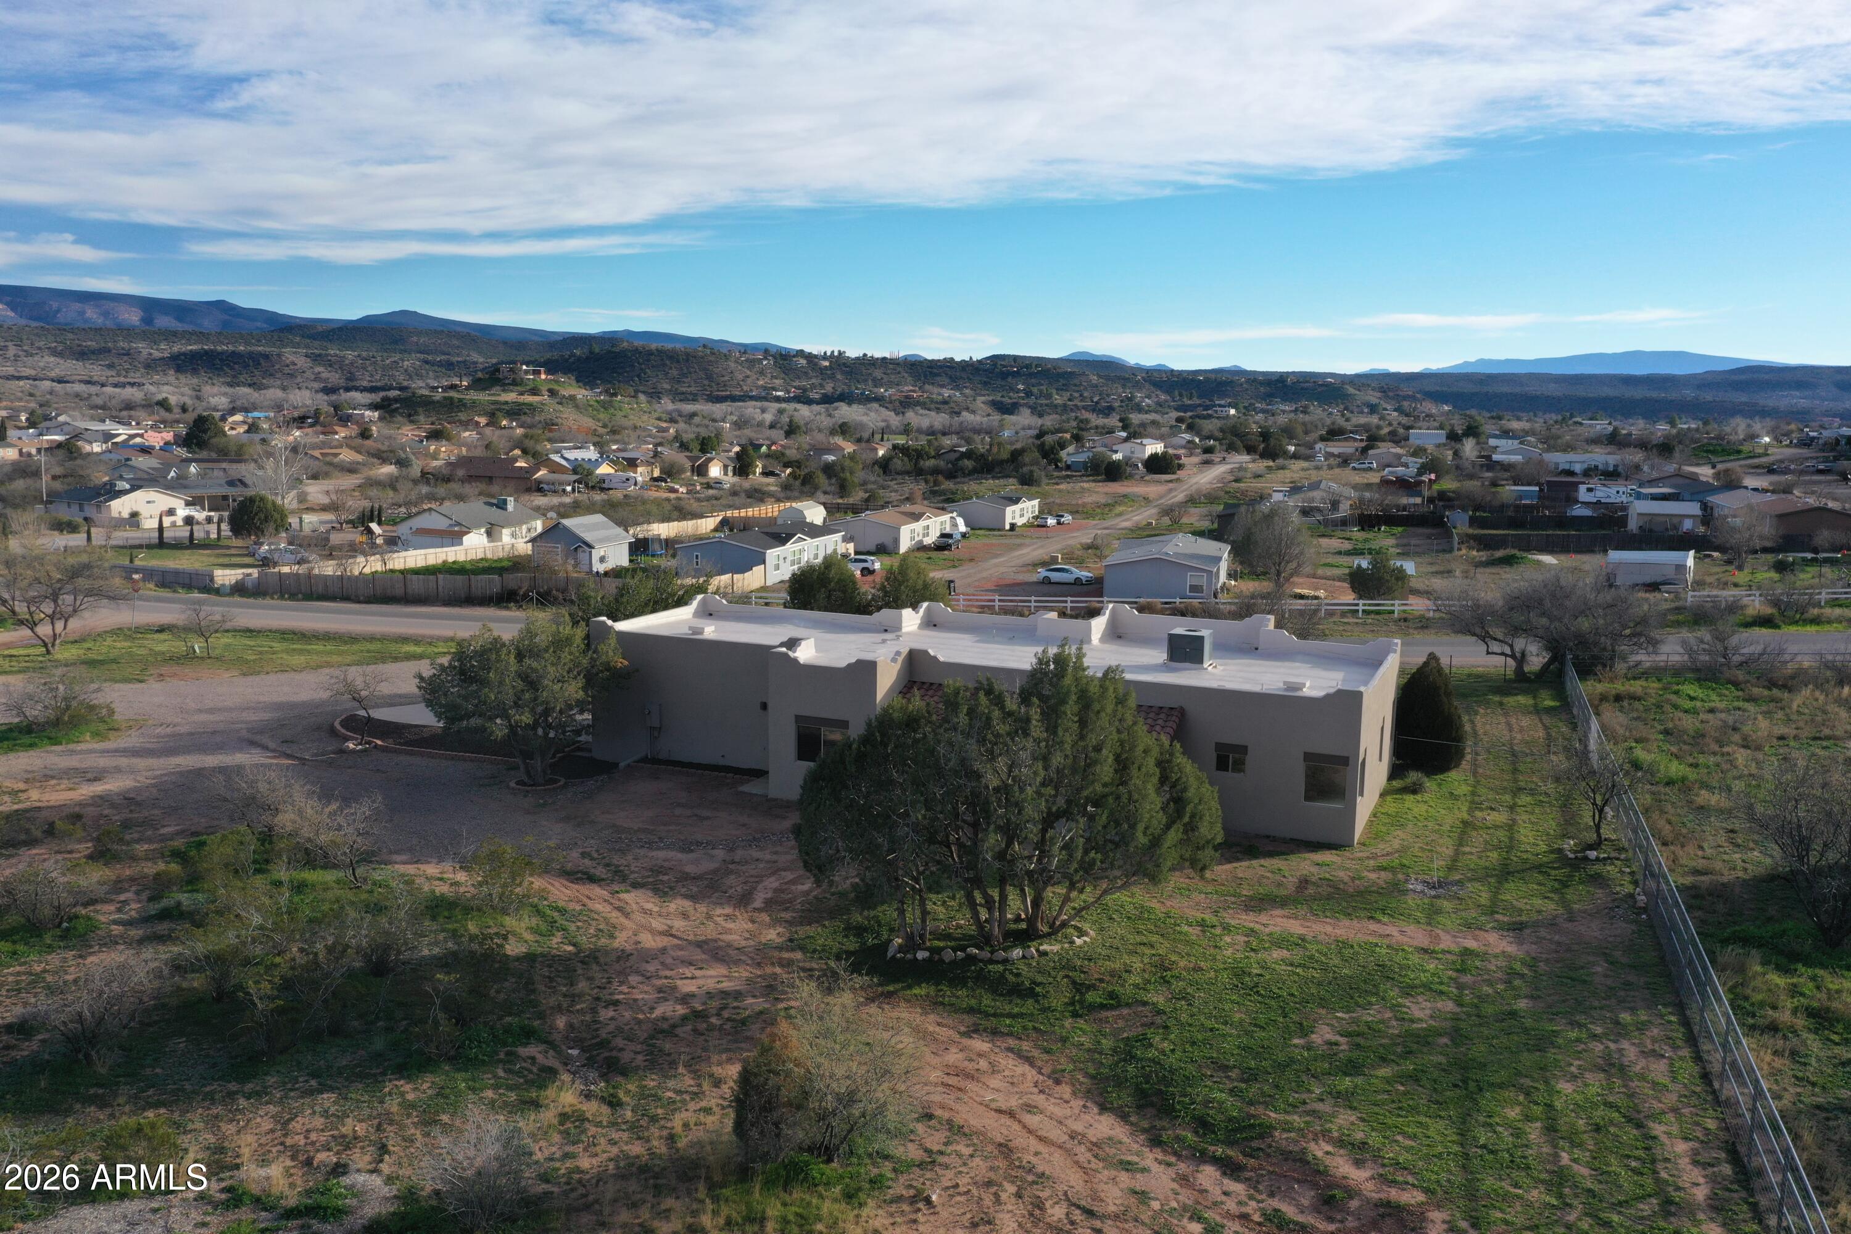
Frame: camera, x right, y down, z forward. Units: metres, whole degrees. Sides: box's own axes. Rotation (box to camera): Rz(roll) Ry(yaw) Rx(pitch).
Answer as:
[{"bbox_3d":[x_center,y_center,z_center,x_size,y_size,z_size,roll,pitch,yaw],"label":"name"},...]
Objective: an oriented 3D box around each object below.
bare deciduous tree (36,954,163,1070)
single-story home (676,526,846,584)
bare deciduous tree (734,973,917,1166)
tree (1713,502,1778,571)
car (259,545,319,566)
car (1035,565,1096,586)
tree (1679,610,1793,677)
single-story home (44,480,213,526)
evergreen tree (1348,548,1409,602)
[{"bbox_3d":[-15.649,7.515,27.202,2.100,2.100,2.100,0,9,0],"label":"bare deciduous tree"},{"bbox_3d":[-13.838,-5.589,123.465,8.230,3.670,15.760,3,9,19],"label":"single-story home"},{"bbox_3d":[-1.594,7.118,22.911,2.946,3.062,2.651,0,9,-4],"label":"bare deciduous tree"},{"bbox_3d":[80.627,-7.894,141.155,5.433,6.332,5.162,5,10,29],"label":"tree"},{"bbox_3d":[-53.774,-5.257,121.798,4.700,1.680,1.850,-3,10,-22],"label":"car"},{"bbox_3d":[11.219,-3.457,115.011,4.750,1.470,1.830,2,9,12],"label":"car"},{"bbox_3d":[41.096,1.333,72.838,5.000,3.400,4.800,0,9,0],"label":"tree"},{"bbox_3d":[-110.565,-15.952,199.522,15.500,4.500,12.200,7,11,35],"label":"single-story home"},{"bbox_3d":[35.477,-3.460,112.151,4.628,3.689,4.396,3,9,17],"label":"evergreen tree"}]

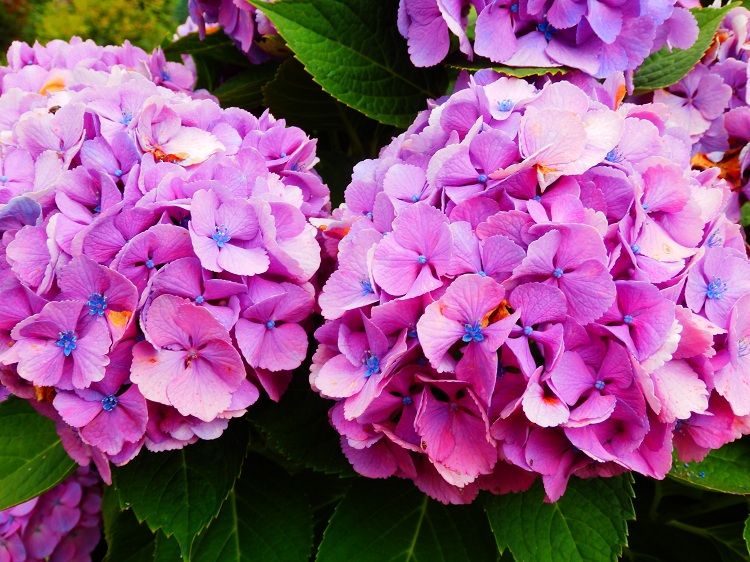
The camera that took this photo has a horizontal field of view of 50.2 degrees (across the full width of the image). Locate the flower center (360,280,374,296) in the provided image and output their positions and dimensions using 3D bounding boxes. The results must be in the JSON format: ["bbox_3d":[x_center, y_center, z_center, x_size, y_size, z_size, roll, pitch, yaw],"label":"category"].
[{"bbox_3d":[-0.003,0.003,0.370,0.007,0.007,0.007,11,71,23],"label":"flower center"}]

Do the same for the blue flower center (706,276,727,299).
[{"bbox_3d":[0.156,0.003,0.365,0.009,0.010,0.007,3,-17,6],"label":"blue flower center"}]

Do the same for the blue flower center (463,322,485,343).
[{"bbox_3d":[0.041,0.021,0.330,0.009,0.007,0.008,4,67,8],"label":"blue flower center"}]

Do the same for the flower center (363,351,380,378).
[{"bbox_3d":[-0.002,0.037,0.355,0.008,0.007,0.012,9,67,18],"label":"flower center"}]

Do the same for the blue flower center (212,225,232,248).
[{"bbox_3d":[-0.066,-0.019,0.345,0.009,0.007,0.010,-8,67,-18],"label":"blue flower center"}]

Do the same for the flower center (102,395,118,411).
[{"bbox_3d":[-0.111,0.051,0.335,0.007,0.007,0.007,-9,-7,-19],"label":"flower center"}]

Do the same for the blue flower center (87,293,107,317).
[{"bbox_3d":[-0.116,0.010,0.335,0.009,0.010,0.007,-10,-4,-21],"label":"blue flower center"}]

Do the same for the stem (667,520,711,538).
[{"bbox_3d":[0.172,0.136,0.440,0.025,0.005,0.005,22,0,-6],"label":"stem"}]

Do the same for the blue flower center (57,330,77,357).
[{"bbox_3d":[-0.129,0.026,0.335,0.008,0.011,0.007,-10,-14,-21],"label":"blue flower center"}]

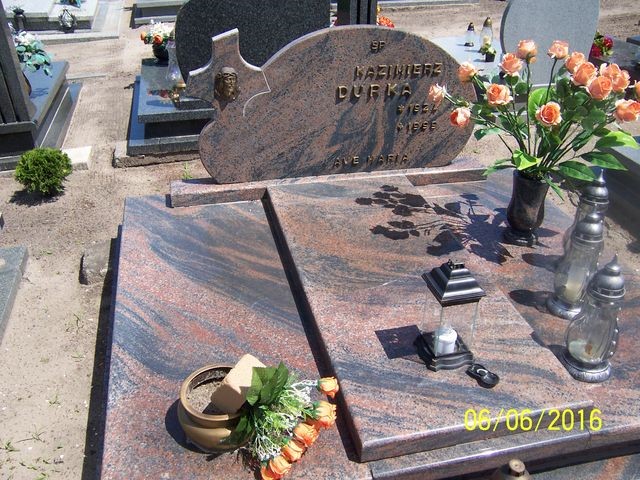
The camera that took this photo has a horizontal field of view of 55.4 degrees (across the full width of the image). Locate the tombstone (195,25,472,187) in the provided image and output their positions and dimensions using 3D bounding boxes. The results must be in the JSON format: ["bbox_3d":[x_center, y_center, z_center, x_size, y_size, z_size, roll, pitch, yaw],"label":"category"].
[{"bbox_3d":[0.077,-0.604,2.700,1.310,0.660,0.076,-6,32,-12],"label":"tombstone"}]

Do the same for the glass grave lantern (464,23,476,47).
[{"bbox_3d":[1.388,-1.889,5.604,0.102,0.200,0.102,-6,32,-12],"label":"glass grave lantern"}]

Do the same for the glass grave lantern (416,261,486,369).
[{"bbox_3d":[0.362,0.196,1.697,0.132,0.310,0.132,-9,32,-16],"label":"glass grave lantern"}]

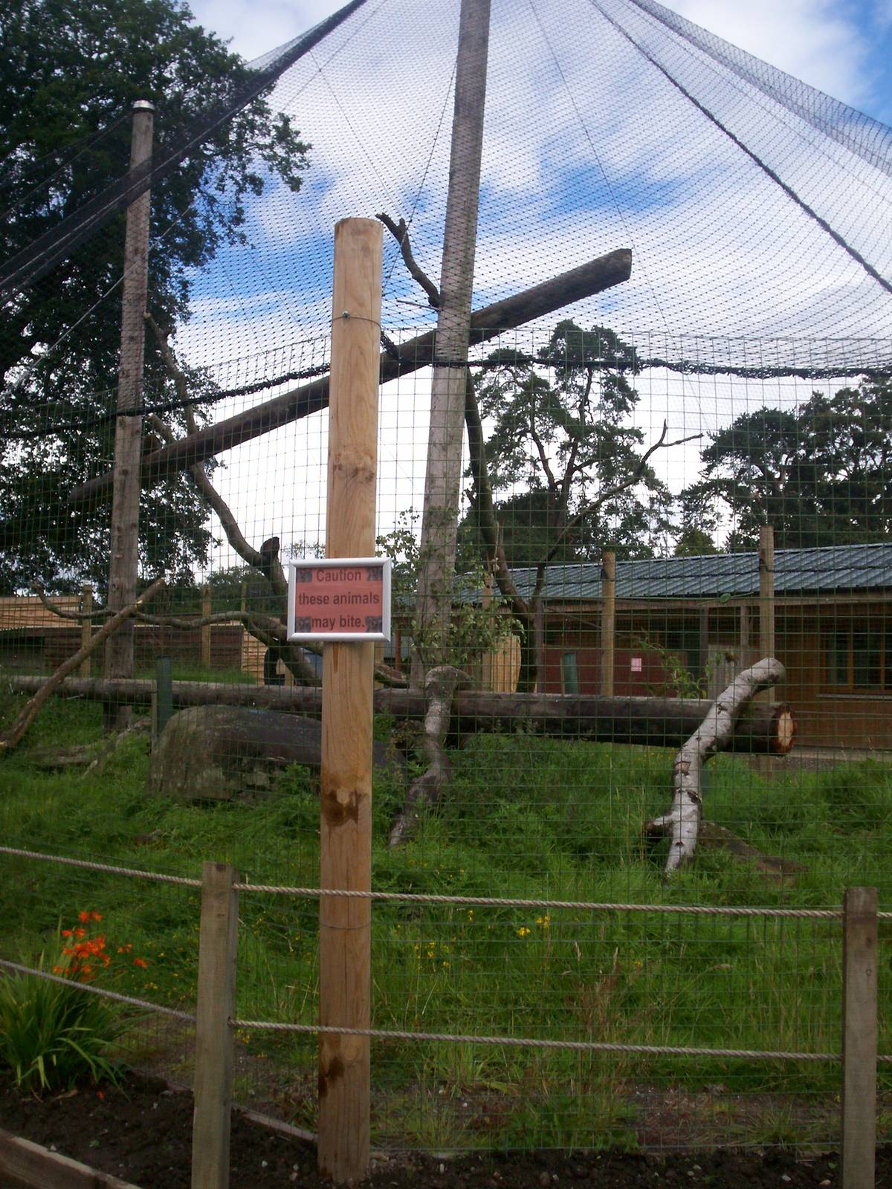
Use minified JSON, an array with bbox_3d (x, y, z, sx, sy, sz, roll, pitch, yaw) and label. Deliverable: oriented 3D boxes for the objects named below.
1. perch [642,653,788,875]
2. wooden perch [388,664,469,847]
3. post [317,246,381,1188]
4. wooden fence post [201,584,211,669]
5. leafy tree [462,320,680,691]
[{"bbox_3d":[1.805,1.132,8.300,0.900,1.330,0.850,1,-3,0],"label":"perch"},{"bbox_3d":[-0.129,1.205,9.300,0.580,1.250,0.800,1,-3,0],"label":"wooden perch"},{"bbox_3d":[-0.280,0.276,3.615,0.147,2.796,0.147,1,-3,0],"label":"post"},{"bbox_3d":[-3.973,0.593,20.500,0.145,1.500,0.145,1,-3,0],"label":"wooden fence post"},{"bbox_3d":[3.291,-2.332,32.242,5.500,9.794,5.200,1,-3,0],"label":"leafy tree"}]

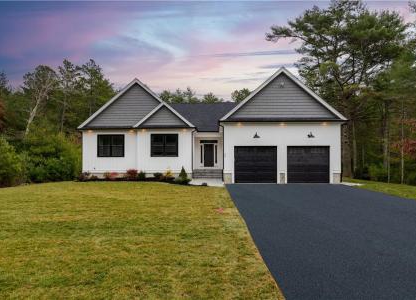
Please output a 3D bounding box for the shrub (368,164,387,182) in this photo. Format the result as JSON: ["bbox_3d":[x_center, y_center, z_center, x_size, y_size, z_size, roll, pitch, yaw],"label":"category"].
[{"bbox_3d":[12.200,1.680,21.600,1.400,1.270,1.350,0,0,0],"label":"shrub"}]

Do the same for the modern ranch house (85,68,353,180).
[{"bbox_3d":[0.050,-1.500,26.000,17.700,7.400,14.000,0,0,0],"label":"modern ranch house"}]

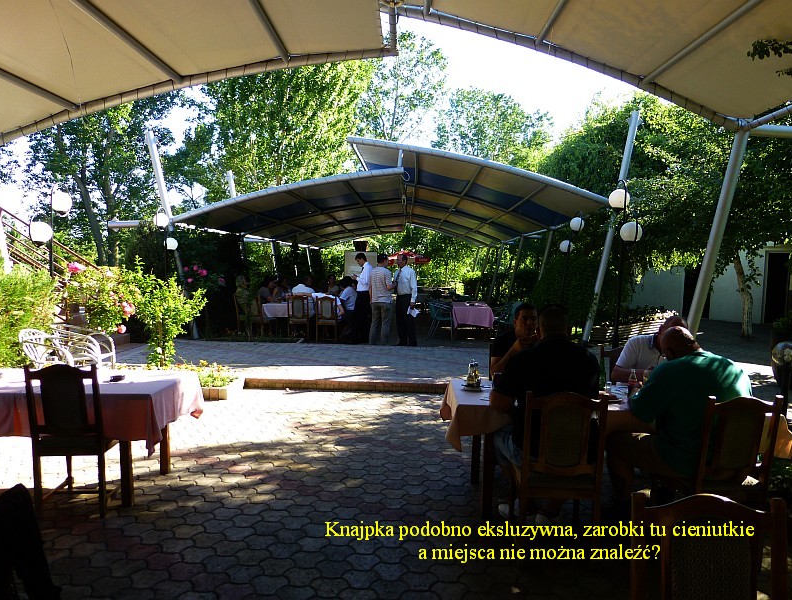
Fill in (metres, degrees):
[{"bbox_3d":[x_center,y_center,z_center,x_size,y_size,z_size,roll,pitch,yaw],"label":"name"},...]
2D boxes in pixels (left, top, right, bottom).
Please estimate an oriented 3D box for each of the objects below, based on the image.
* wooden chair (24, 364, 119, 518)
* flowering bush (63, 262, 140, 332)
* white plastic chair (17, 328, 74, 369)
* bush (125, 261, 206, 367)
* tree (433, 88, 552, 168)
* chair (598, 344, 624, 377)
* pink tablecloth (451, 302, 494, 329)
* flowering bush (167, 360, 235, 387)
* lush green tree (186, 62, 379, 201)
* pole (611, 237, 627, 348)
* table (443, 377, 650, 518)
[{"bbox_3d":[-2.085,0.890,3.738,0.470,0.985,0.540,0,3,-2],"label":"wooden chair"},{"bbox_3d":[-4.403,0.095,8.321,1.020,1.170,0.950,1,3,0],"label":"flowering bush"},{"bbox_3d":[-4.170,0.777,6.907,0.640,0.840,0.580,0,3,-2],"label":"white plastic chair"},{"bbox_3d":[-3.240,0.250,7.778,1.120,1.590,1.020,0,3,0],"label":"bush"},{"bbox_3d":[6.550,-7.439,37.652,7.800,14.100,7.600,1,3,0],"label":"tree"},{"bbox_3d":[1.880,0.861,4.278,0.470,0.980,0.530,0,3,0],"label":"chair"},{"bbox_3d":[1.629,0.328,11.732,0.860,0.400,1.150,1,3,0],"label":"pink tablecloth"},{"bbox_3d":[-2.470,0.880,7.009,0.720,0.270,0.680,1,3,0],"label":"flowering bush"},{"bbox_3d":[-5.469,-5.924,26.729,8.200,11.800,7.800,1,3,0],"label":"lush green tree"},{"bbox_3d":[3.294,0.074,8.212,0.110,2.000,0.110,1,3,0],"label":"pole"},{"bbox_3d":[1.130,0.998,3.825,1.600,0.760,0.840,0,3,0],"label":"table"}]

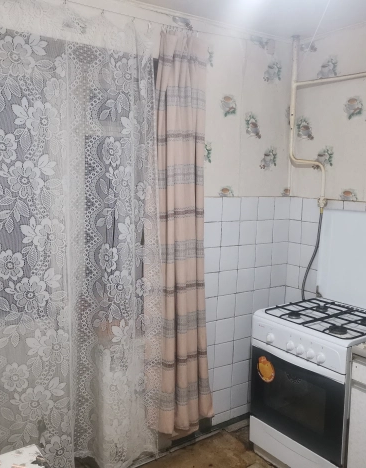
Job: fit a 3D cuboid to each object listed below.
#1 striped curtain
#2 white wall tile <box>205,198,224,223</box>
[{"bbox_3d":[0.018,0.048,2.571,0.410,2.180,0.110,-3,8,-35],"label":"striped curtain"},{"bbox_3d":[0.168,-0.142,2.726,0.150,0.150,0.010,-3,8,-36],"label":"white wall tile"}]

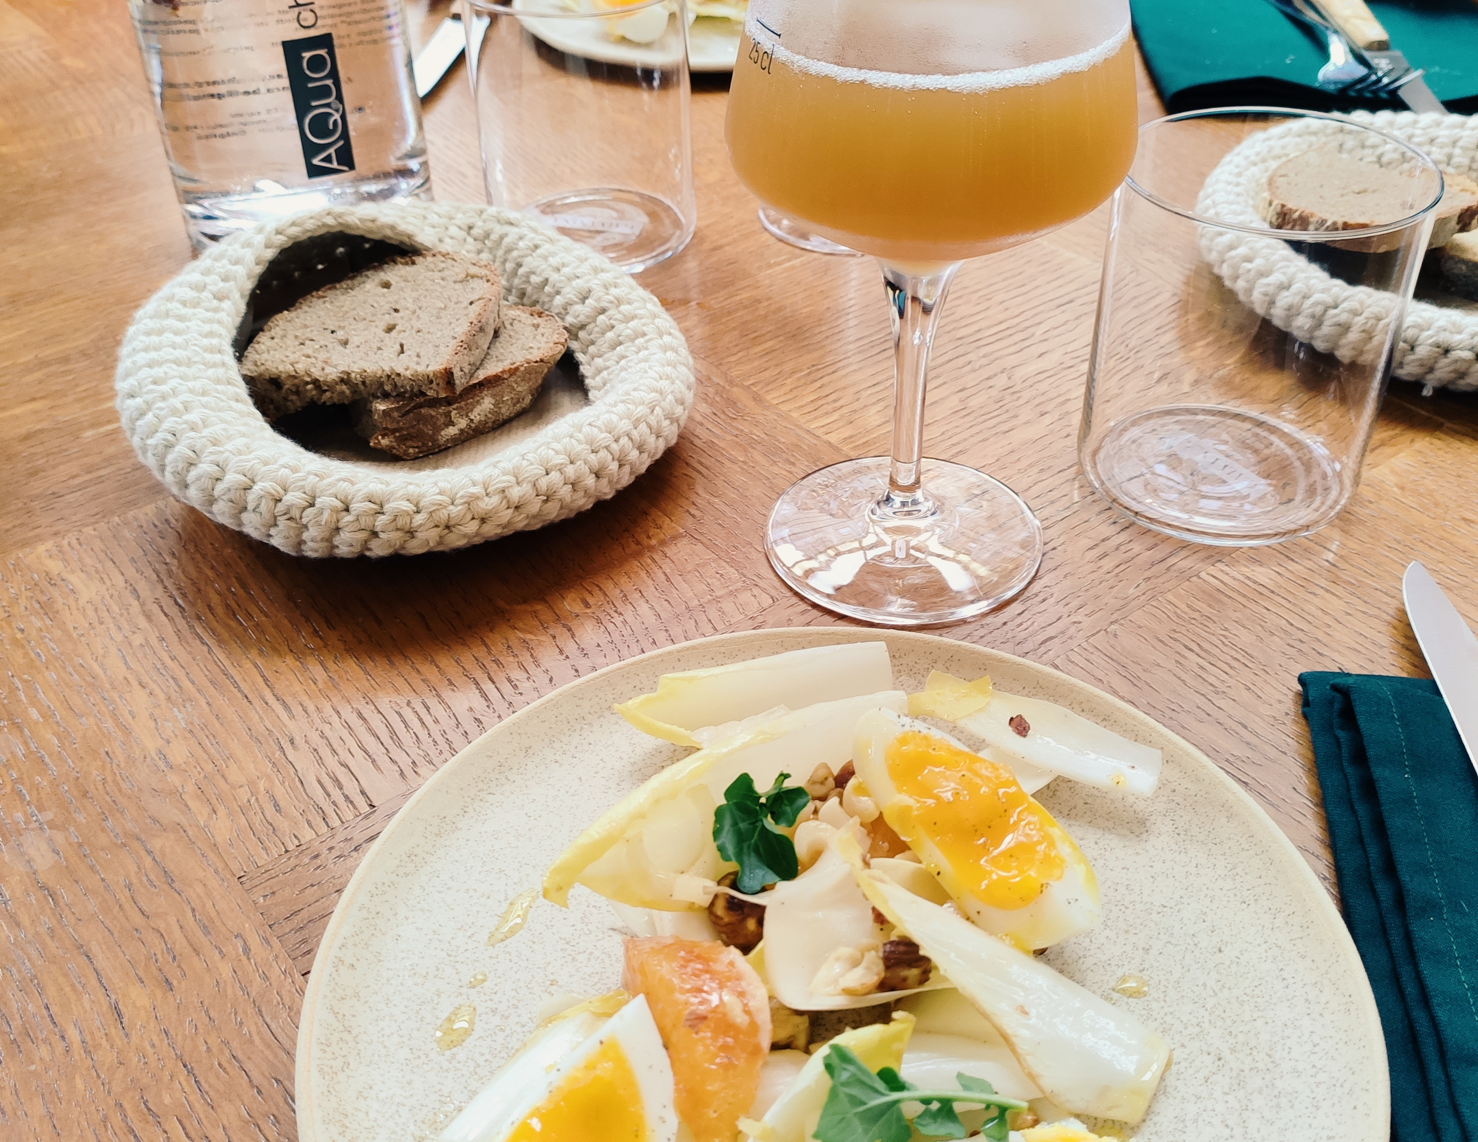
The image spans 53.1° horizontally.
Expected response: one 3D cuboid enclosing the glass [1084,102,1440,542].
[{"bbox_3d":[0.137,-0.064,0.404,0.079,0.097,0.079,-2,39,0],"label":"glass"}]

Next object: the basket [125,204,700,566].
[{"bbox_3d":[-0.098,-0.064,0.448,0.171,0.050,0.171,-2,39,0],"label":"basket"}]

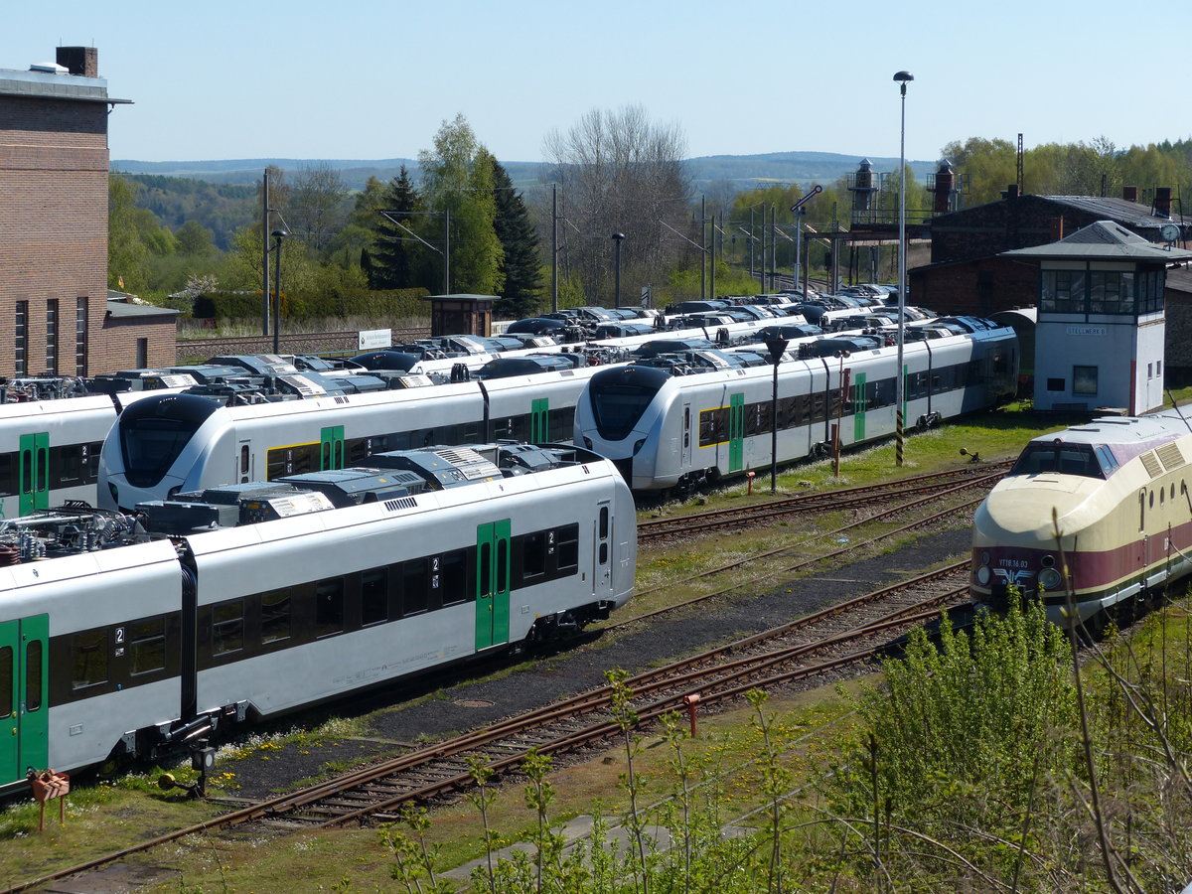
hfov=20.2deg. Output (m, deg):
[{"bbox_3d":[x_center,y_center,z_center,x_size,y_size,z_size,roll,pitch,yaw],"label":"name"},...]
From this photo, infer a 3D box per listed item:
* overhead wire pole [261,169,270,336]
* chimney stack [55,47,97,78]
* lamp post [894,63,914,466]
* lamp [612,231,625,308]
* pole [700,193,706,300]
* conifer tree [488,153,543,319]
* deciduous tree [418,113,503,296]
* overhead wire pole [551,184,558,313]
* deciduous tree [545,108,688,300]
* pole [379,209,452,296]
[{"bbox_3d":[-18.822,-11.114,190.337,0.300,9.440,0.300,1,4,0],"label":"overhead wire pole"},{"bbox_3d":[-17.619,-12.952,113.457,1.140,1.200,0.870,2,5,20],"label":"chimney stack"},{"bbox_3d":[10.238,-5.950,111.866,0.670,13.208,0.670,1,4,0],"label":"lamp post"},{"bbox_3d":[1.191,-8.104,184.266,0.680,7.450,0.680,1,4,0],"label":"lamp"},{"bbox_3d":[9.458,-17.340,294.533,0.360,9.700,0.360,2,5,12],"label":"pole"},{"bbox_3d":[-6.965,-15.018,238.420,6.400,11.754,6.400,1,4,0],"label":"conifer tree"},{"bbox_3d":[-10.097,-17.372,247.406,6.300,14.412,6.300,1,4,0],"label":"deciduous tree"},{"bbox_3d":[-2.926,-13.785,234.987,0.300,9.440,0.300,1,4,0],"label":"overhead wire pole"},{"bbox_3d":[1.846,-22.090,304.201,13.400,17.703,12.000,1,4,0],"label":"deciduous tree"},{"bbox_3d":[-10.512,-9.986,193.067,5.000,7.568,0.350,3,5,33],"label":"pole"}]

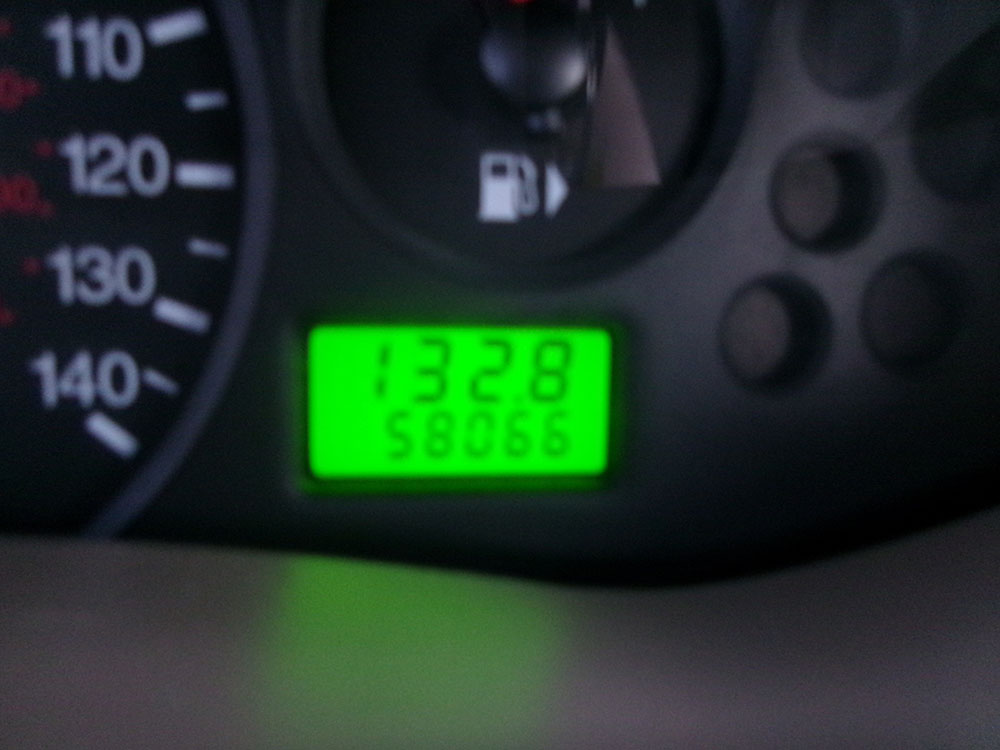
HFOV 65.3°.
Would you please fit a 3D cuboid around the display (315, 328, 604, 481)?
[{"bbox_3d":[-0.005,0.003,0.092,0.035,0.018,0.004,0,2,-6],"label":"display"}]

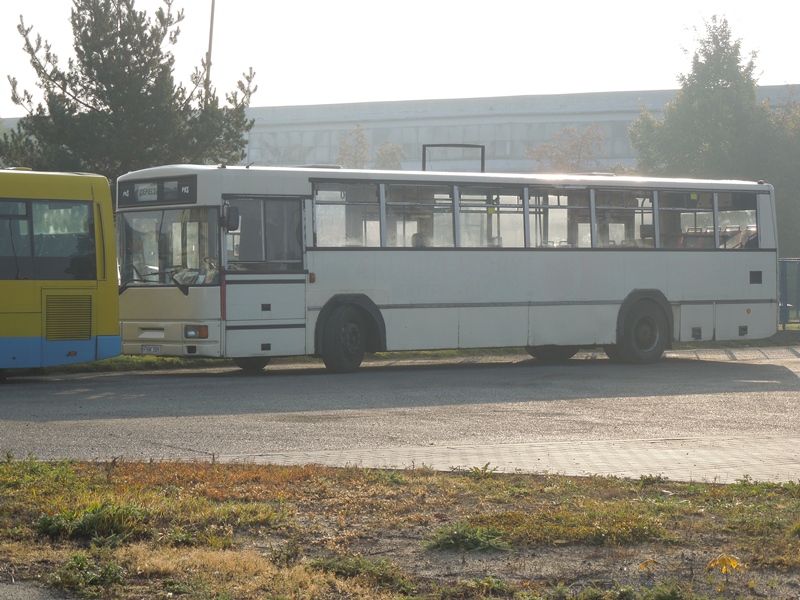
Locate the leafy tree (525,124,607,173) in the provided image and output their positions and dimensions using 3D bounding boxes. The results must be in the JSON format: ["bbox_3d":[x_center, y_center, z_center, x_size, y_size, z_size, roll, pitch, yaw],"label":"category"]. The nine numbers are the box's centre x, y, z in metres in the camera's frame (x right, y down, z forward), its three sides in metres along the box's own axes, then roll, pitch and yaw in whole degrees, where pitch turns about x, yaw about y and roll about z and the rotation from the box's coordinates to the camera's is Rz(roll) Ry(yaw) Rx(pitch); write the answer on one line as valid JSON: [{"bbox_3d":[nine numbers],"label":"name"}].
[{"bbox_3d":[6.120,-3.130,90.000,3.800,6.640,3.800,0,1,0],"label":"leafy tree"}]

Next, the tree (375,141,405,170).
[{"bbox_3d":[-0.410,-3.040,95.000,2.100,6.300,2.100,0,1,0],"label":"tree"}]

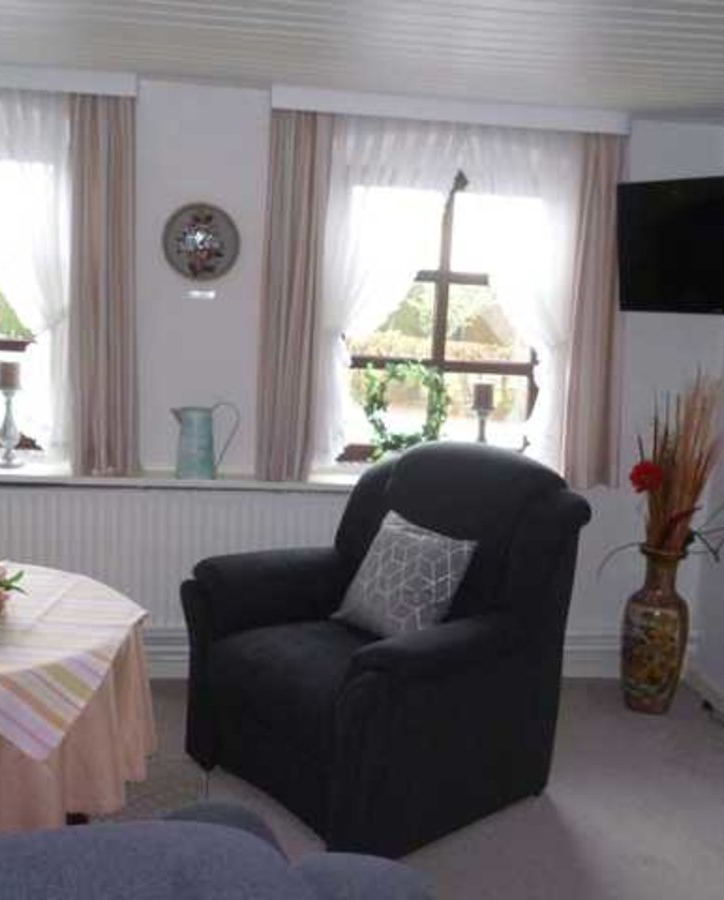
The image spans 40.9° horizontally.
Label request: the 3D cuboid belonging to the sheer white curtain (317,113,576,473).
[{"bbox_3d":[0.327,-0.546,3.654,0.986,1.318,0.090,1,9,-8],"label":"sheer white curtain"}]

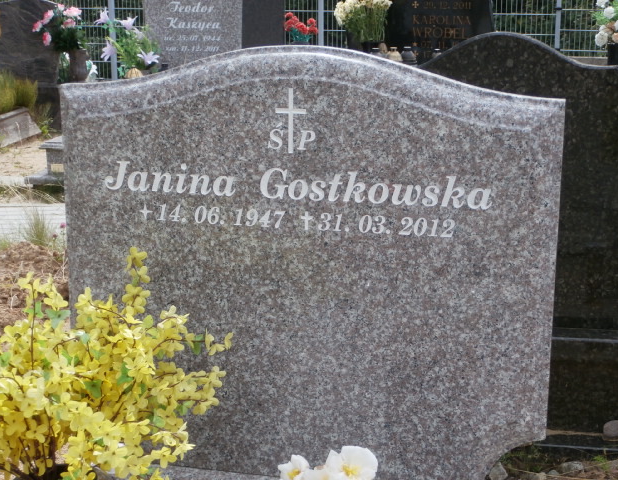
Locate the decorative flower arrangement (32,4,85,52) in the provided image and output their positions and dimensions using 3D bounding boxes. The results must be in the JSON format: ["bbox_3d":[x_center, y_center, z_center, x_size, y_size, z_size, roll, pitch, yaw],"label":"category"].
[{"bbox_3d":[-2.061,-1.730,10.300,0.420,0.390,0.360,4,15,14],"label":"decorative flower arrangement"}]

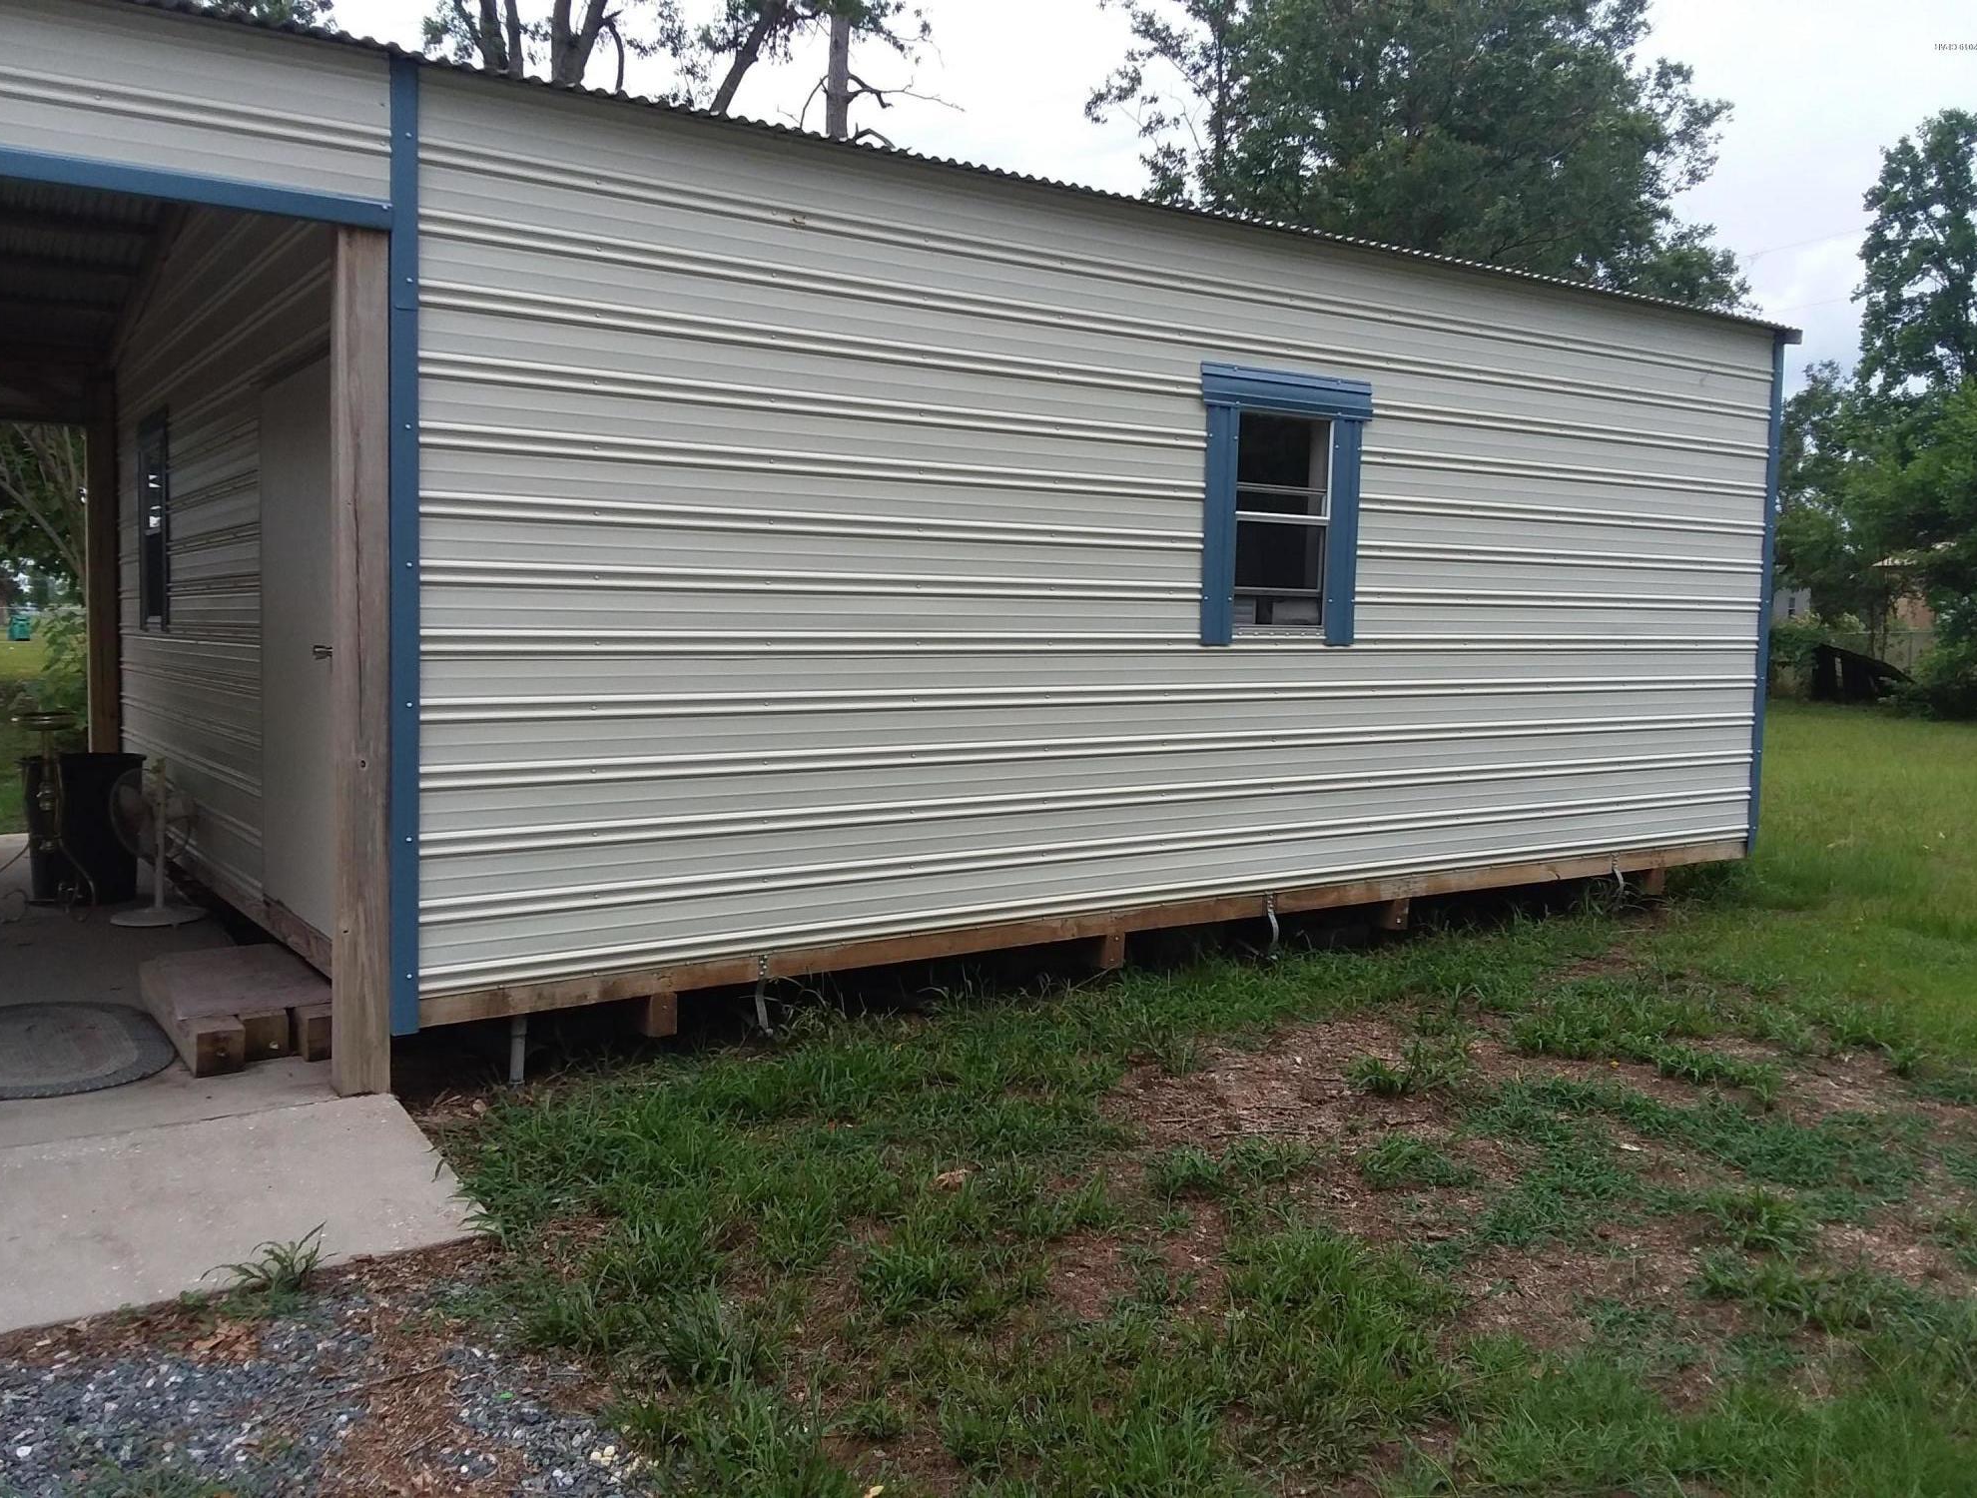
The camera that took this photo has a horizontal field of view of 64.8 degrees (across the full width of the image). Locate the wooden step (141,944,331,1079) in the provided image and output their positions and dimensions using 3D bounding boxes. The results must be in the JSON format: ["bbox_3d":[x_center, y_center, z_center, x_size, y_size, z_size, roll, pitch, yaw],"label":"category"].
[{"bbox_3d":[-2.715,0.917,5.646,0.485,0.155,1.360,-2,5,-35],"label":"wooden step"}]

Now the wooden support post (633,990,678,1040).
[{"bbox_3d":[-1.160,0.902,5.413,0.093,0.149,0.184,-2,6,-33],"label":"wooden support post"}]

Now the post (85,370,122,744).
[{"bbox_3d":[-5.314,-0.789,9.373,0.143,2.898,0.143,-3,6,-36],"label":"post"}]

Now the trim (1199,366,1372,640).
[{"bbox_3d":[1.295,-1.021,6.686,0.943,1.162,0.074,-2,6,-33],"label":"trim"}]

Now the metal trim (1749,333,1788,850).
[{"bbox_3d":[4.328,-0.833,8.734,0.085,2.912,0.083,-2,6,-33],"label":"metal trim"}]

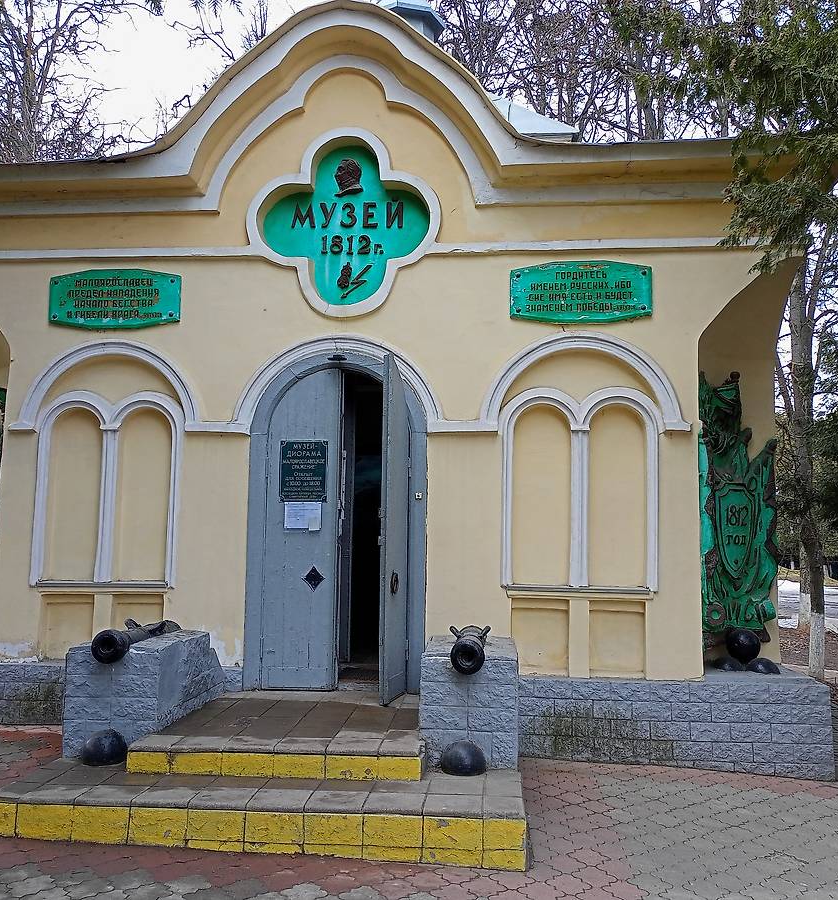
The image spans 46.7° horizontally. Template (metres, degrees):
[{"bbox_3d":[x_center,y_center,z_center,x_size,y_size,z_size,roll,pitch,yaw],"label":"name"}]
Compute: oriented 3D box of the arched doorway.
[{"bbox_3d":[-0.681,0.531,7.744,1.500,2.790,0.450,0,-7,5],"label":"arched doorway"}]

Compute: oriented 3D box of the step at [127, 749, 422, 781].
[{"bbox_3d":[-0.830,1.818,5.702,1.700,0.150,0.300,0,-7,5],"label":"step"}]

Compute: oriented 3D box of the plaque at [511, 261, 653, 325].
[{"bbox_3d":[1.252,-1.225,7.550,1.093,0.505,0.053,0,-4,5],"label":"plaque"}]

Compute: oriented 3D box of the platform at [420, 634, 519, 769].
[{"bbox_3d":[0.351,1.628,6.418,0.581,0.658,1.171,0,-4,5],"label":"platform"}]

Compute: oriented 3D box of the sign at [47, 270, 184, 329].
[{"bbox_3d":[-2.585,-1.283,8.230,1.135,0.523,0.050,0,-6,5],"label":"sign"}]

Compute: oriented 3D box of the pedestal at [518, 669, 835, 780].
[{"bbox_3d":[1.927,2.139,7.810,2.350,0.680,1.200,0,-7,5],"label":"pedestal"}]

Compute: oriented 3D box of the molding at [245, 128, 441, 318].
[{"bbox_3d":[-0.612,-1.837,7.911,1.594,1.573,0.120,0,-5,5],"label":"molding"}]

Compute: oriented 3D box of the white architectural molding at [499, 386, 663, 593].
[{"bbox_3d":[1.232,0.294,7.449,1.219,1.566,0.096,0,-4,5],"label":"white architectural molding"}]

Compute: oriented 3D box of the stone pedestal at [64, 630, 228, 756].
[{"bbox_3d":[-1.847,1.631,6.722,0.590,0.665,1.500,0,-6,5],"label":"stone pedestal"}]

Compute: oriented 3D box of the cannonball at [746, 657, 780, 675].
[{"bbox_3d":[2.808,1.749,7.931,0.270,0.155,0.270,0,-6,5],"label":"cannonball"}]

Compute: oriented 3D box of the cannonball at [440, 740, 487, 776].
[{"bbox_3d":[0.275,1.784,5.687,0.270,0.190,0.270,0,-6,5],"label":"cannonball"}]

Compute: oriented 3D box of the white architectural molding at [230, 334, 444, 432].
[{"bbox_3d":[-0.667,-0.543,7.912,1.740,0.810,0.110,0,-7,5],"label":"white architectural molding"}]

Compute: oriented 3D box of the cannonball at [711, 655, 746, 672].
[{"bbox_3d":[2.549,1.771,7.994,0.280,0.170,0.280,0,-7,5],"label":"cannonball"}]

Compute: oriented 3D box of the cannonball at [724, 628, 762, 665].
[{"bbox_3d":[2.545,1.533,7.611,0.272,0.272,0.272,0,-4,5],"label":"cannonball"}]

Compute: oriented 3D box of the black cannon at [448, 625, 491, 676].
[{"bbox_3d":[0.333,1.267,6.296,0.260,0.235,1.160,0,-6,5],"label":"black cannon"}]

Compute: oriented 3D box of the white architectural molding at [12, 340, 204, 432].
[{"bbox_3d":[-2.573,-0.529,8.069,1.635,0.775,0.110,0,-7,5],"label":"white architectural molding"}]

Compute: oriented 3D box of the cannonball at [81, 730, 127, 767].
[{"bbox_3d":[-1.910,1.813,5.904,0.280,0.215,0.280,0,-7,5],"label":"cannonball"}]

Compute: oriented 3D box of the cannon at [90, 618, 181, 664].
[{"bbox_3d":[-1.840,1.248,6.469,0.260,0.235,1.160,0,-6,5],"label":"cannon"}]

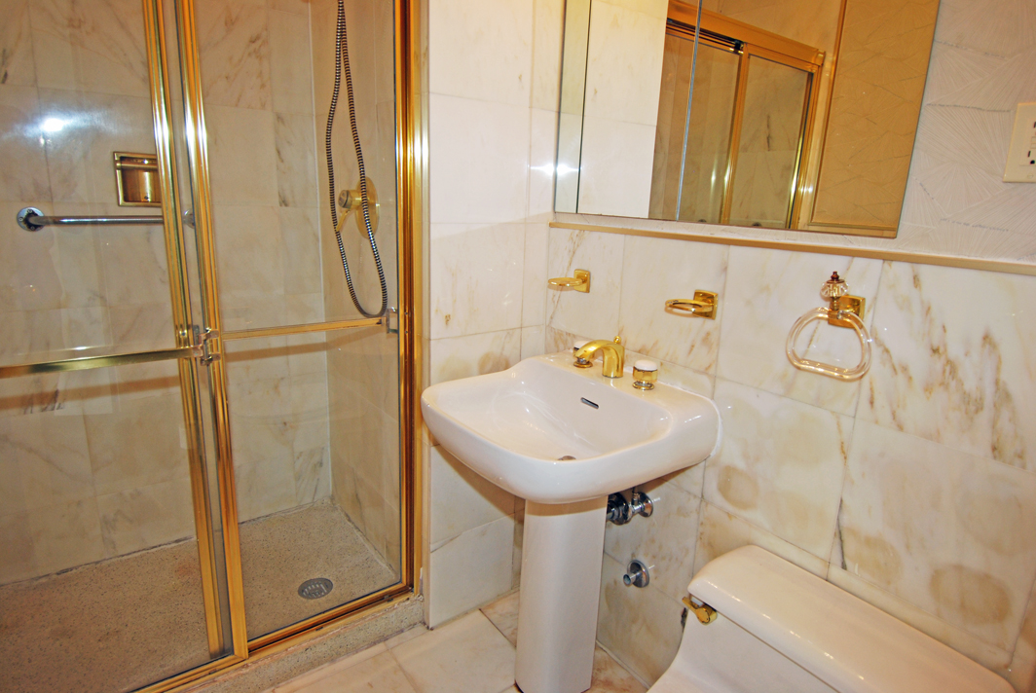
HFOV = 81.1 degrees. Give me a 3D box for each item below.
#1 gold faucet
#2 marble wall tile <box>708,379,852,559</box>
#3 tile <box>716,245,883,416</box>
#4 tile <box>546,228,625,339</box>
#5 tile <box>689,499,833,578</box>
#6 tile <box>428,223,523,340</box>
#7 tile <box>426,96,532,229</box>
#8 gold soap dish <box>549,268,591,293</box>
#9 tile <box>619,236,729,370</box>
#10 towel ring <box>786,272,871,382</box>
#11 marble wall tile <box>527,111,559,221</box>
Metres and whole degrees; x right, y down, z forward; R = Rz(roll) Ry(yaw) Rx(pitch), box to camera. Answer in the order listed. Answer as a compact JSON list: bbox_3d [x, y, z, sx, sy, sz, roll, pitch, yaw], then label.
[{"bbox_3d":[0.202,0.029,1.476,0.144,0.103,0.048,-8,17,-35],"label":"gold faucet"},{"bbox_3d":[0.530,0.244,1.269,0.012,0.300,0.304,-8,17,-35],"label":"marble wall tile"},{"bbox_3d":[0.539,-0.041,1.197,0.012,0.289,0.304,-8,17,-35],"label":"tile"},{"bbox_3d":[0.182,-0.172,1.674,0.012,0.289,0.302,-8,17,-35],"label":"tile"},{"bbox_3d":[0.520,0.538,1.342,0.012,0.306,0.304,-8,17,-35],"label":"tile"},{"bbox_3d":[-0.108,-0.183,1.654,0.301,0.301,0.012,-8,17,-35],"label":"tile"},{"bbox_3d":[-0.098,-0.477,1.581,0.301,0.306,0.012,-8,17,-35],"label":"tile"},{"bbox_3d":[0.137,-0.174,1.627,0.115,0.056,0.096,-8,17,-35],"label":"gold soap dish"},{"bbox_3d":[0.360,-0.106,1.436,0.012,0.289,0.306,-8,17,-35],"label":"tile"},{"bbox_3d":[0.567,-0.042,1.084,0.072,0.187,0.151,-8,17,-35],"label":"towel ring"},{"bbox_3d":[0.060,-0.500,1.693,0.088,0.306,0.012,-8,17,-35],"label":"marble wall tile"}]

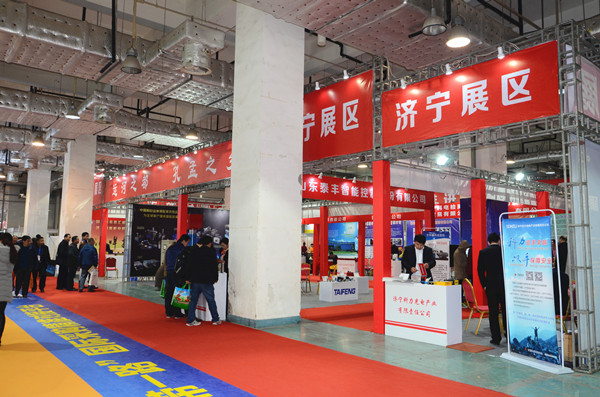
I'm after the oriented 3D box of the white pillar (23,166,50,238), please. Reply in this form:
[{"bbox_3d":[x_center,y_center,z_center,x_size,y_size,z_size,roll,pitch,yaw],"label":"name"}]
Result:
[{"bbox_3d":[-14.980,0.995,25.636,1.050,5.700,1.050,5,-7,-41],"label":"white pillar"}]

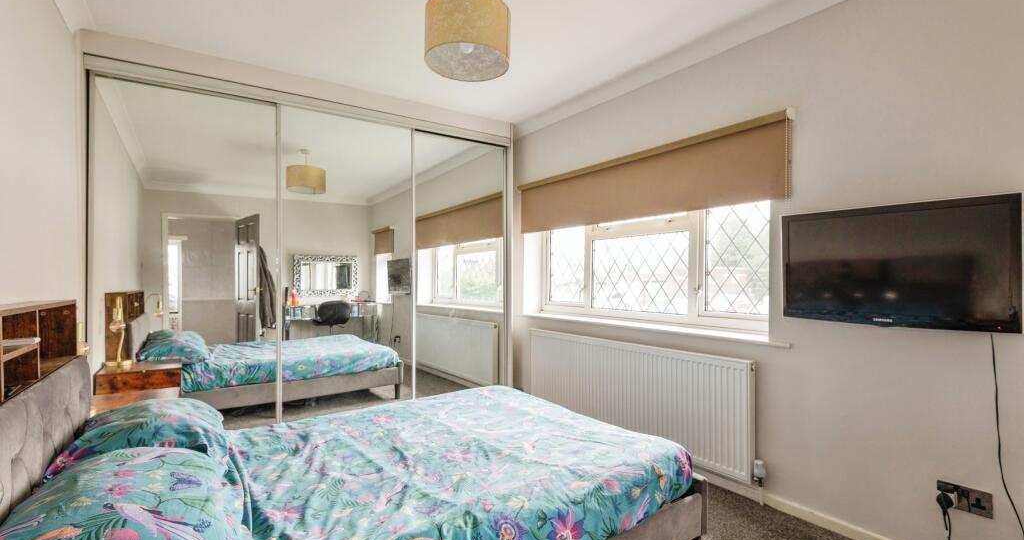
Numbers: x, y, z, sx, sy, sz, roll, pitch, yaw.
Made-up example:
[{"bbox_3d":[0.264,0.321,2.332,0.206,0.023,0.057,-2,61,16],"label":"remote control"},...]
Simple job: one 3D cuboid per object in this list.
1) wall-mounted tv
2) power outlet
[{"bbox_3d":[1.496,-0.016,1.822,0.070,0.462,0.745,-2,0,-34],"label":"wall-mounted tv"},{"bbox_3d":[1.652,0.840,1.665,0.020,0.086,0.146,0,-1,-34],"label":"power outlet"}]

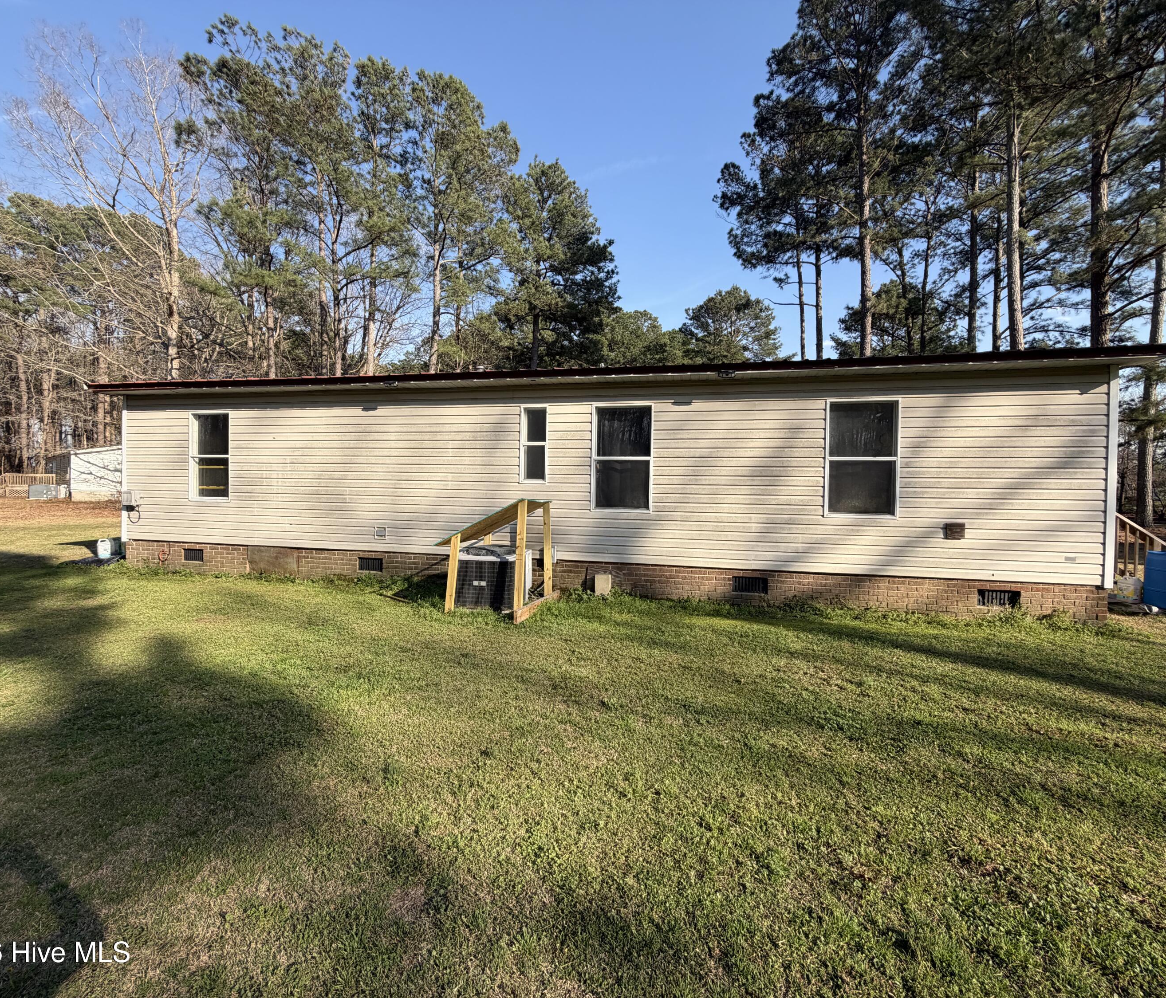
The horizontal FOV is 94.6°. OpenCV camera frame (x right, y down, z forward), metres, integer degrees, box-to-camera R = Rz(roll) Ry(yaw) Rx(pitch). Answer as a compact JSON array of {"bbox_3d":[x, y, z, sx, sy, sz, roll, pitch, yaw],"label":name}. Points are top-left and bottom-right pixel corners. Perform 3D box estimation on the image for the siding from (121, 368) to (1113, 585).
[{"bbox_3d":[-0.966,-0.359,7.337,13.650,2.330,0.150,1,1,14],"label":"siding"}]

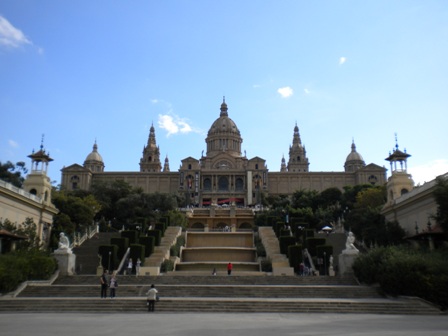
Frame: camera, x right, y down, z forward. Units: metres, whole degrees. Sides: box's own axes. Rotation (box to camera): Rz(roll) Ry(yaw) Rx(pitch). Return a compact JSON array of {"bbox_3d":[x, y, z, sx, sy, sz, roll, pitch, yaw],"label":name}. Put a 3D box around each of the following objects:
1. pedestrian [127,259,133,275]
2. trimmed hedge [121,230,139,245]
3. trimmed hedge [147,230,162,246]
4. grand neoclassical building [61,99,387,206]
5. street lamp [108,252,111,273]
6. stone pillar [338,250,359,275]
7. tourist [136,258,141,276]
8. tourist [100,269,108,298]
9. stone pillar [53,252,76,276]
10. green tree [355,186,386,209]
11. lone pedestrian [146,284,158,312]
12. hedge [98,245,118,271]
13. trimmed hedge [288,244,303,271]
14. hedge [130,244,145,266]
[{"bbox_3d":[-9.486,9.977,45.451,0.520,1.700,0.380,0,-15,1],"label":"pedestrian"},{"bbox_3d":[-11.146,8.675,53.281,1.500,2.500,1.750,0,-15,0],"label":"trimmed hedge"},{"bbox_3d":[-8.200,8.699,53.268,1.300,2.600,1.750,0,-15,0],"label":"trimmed hedge"},{"bbox_3d":[0.100,-6.827,252.108,163.000,65.000,40.000,0,-15,0],"label":"grand neoclassical building"},{"bbox_3d":[-10.861,9.046,43.069,0.240,2.250,0.240,0,-15,0],"label":"street lamp"},{"bbox_3d":[12.153,9.421,43.942,1.550,2.100,1.800,0,-15,1],"label":"stone pillar"},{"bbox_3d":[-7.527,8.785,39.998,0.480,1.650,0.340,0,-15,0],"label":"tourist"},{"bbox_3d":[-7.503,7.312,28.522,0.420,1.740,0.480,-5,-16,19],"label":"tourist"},{"bbox_3d":[-15.570,9.421,43.942,1.550,2.100,1.800,0,-15,1],"label":"stone pillar"},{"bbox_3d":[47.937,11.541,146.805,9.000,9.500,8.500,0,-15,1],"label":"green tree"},{"bbox_3d":[-4.284,7.818,27.194,0.620,1.600,0.420,0,-15,0],"label":"lone pedestrian"},{"bbox_3d":[-19.196,15.631,74.977,2.300,5.400,2.500,0,-15,1],"label":"hedge"},{"bbox_3d":[6.862,8.735,43.268,1.170,2.600,1.750,0,-15,0],"label":"trimmed hedge"},{"bbox_3d":[-8.268,8.716,43.268,1.170,2.600,1.750,0,-15,0],"label":"hedge"}]

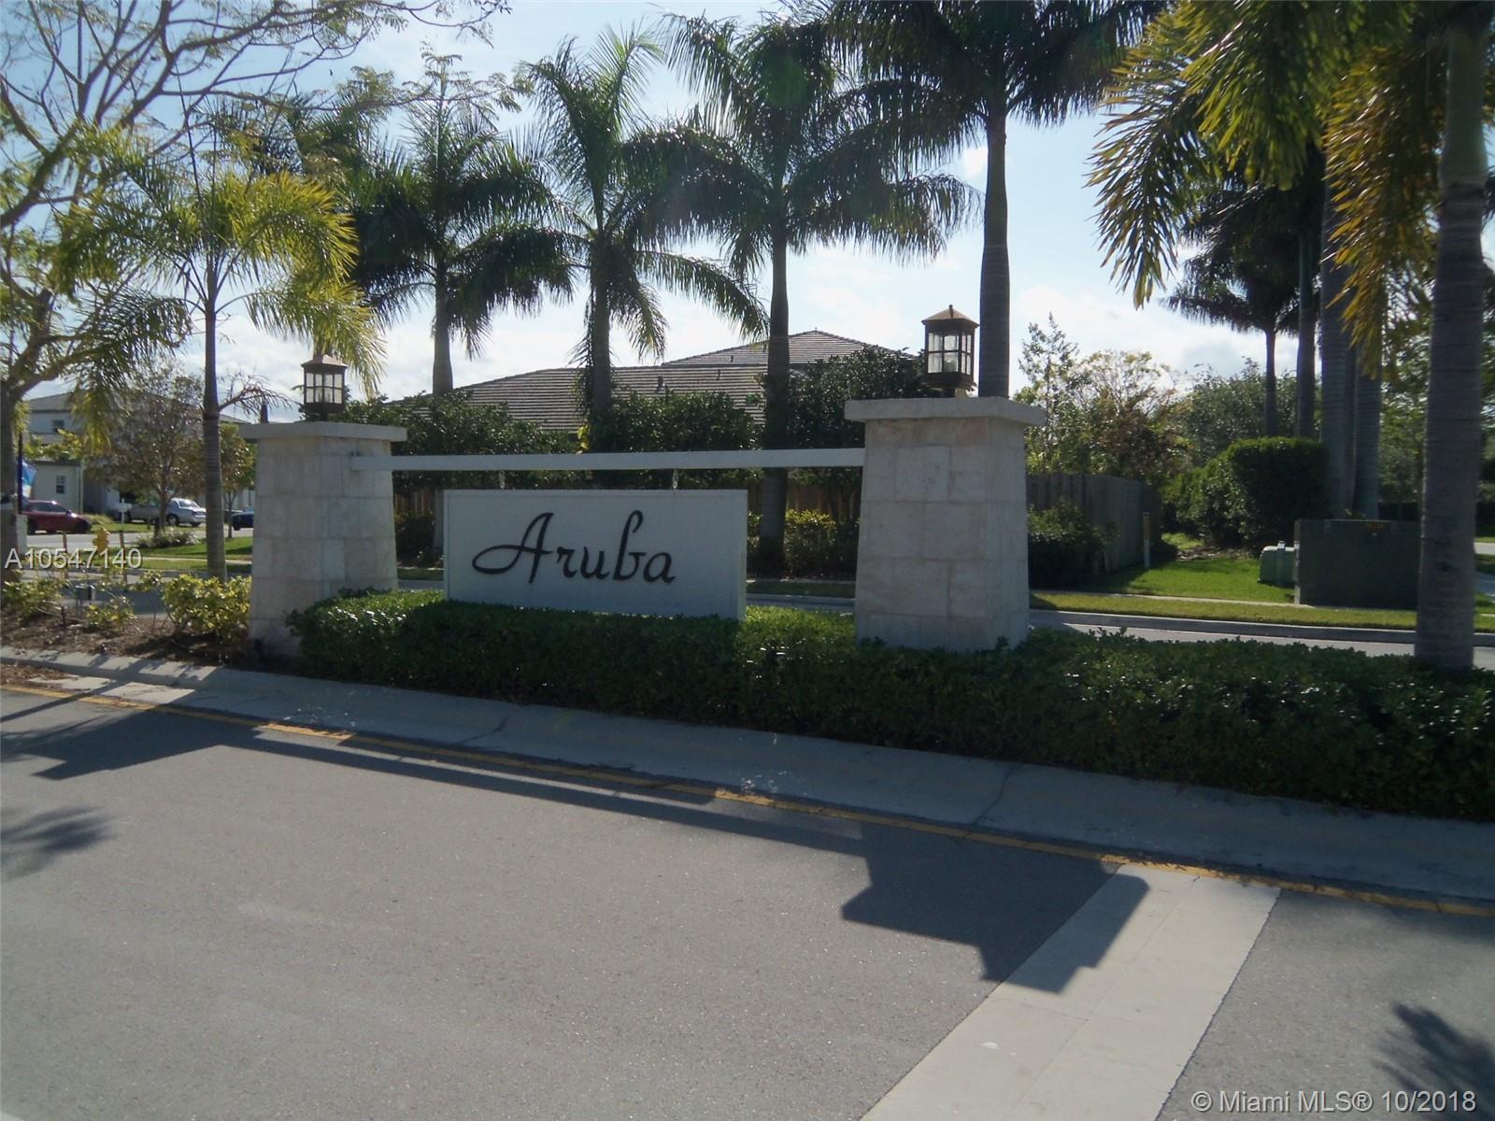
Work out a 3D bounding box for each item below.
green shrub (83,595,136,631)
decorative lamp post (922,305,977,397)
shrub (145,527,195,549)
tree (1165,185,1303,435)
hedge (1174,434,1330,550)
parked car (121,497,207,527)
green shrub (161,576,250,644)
[{"bbox_3d":[-6.342,0.517,12.037,0.520,0.350,0.450,-1,3,-28],"label":"green shrub"},{"bbox_3d":[1.170,-1.192,7.029,0.263,0.578,0.263,2,3,30],"label":"decorative lamp post"},{"bbox_3d":[-16.449,-0.642,34.512,1.500,0.617,1.200,-1,3,-25],"label":"shrub"},{"bbox_3d":[15.402,-5.733,36.262,5.700,10.753,5.700,1,3,0],"label":"tree"},{"bbox_3d":[14.766,-1.951,35.241,4.300,3.285,2.600,2,3,30],"label":"hedge"},{"bbox_3d":[-30.994,-2.648,64.961,5.100,1.580,1.870,2,3,30],"label":"parked car"},{"bbox_3d":[-5.096,0.448,11.433,0.900,0.620,0.800,-1,3,-24],"label":"green shrub"}]

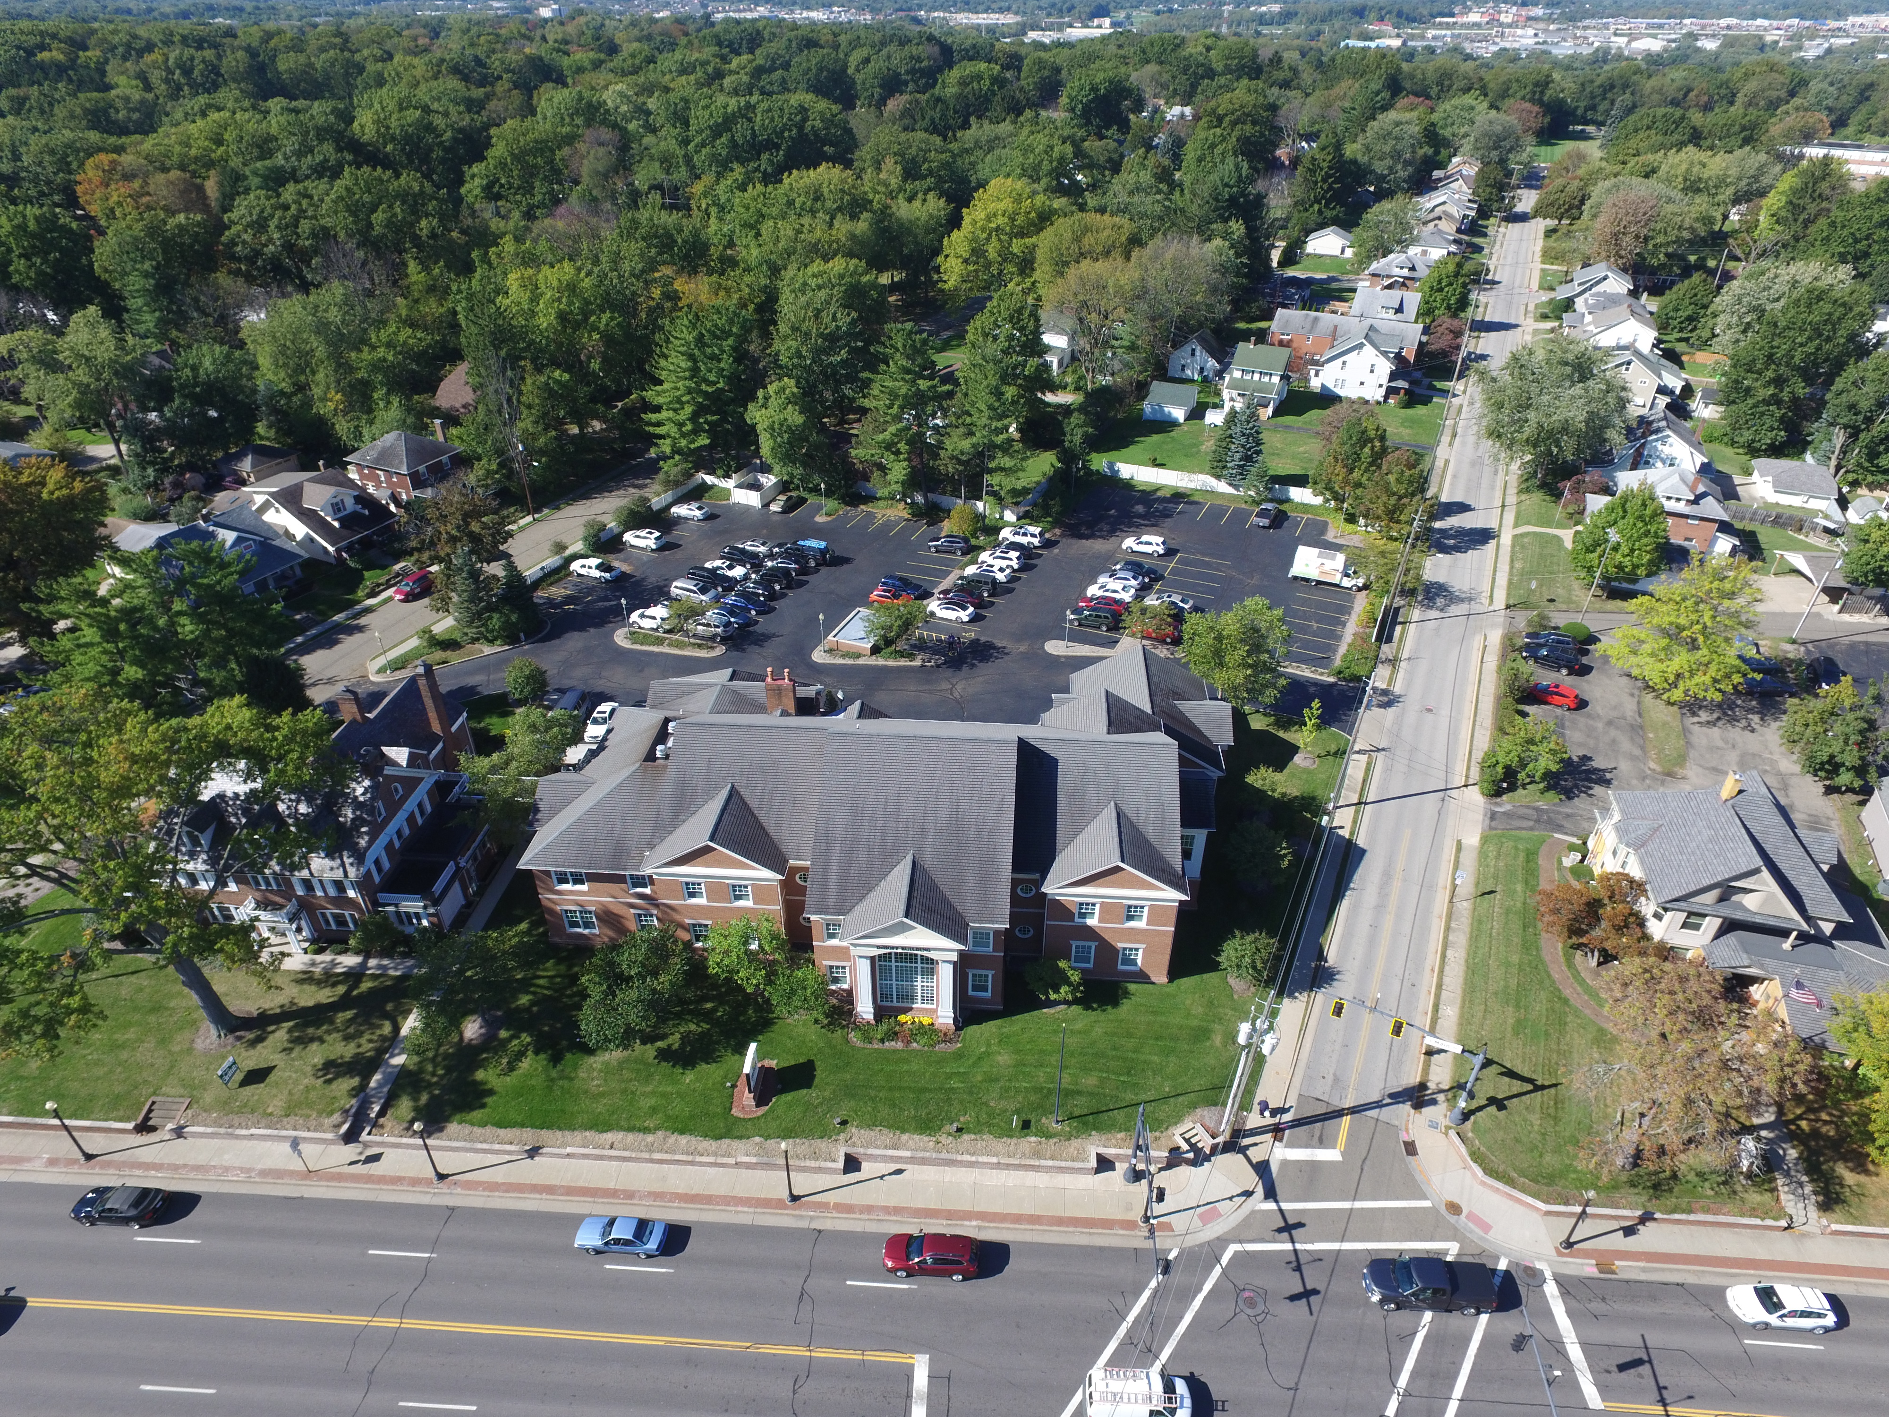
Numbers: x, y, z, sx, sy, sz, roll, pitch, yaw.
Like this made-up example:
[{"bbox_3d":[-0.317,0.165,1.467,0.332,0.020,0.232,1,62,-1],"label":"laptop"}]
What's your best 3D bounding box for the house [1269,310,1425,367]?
[{"bbox_3d":[66.988,-61.132,182.535,22.870,8.303,12.032,15,36,21],"label":"house"}]

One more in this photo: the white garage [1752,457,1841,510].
[{"bbox_3d":[105.470,-28.319,135.322,7.700,4.300,8.100,15,36,22],"label":"white garage"}]

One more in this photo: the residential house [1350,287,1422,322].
[{"bbox_3d":[82.803,-74.691,204.698,11.137,6.762,11.435,15,36,21],"label":"residential house"}]

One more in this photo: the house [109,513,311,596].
[{"bbox_3d":[-71.088,-15.025,103.546,19.200,7.200,9.300,15,36,21],"label":"house"}]

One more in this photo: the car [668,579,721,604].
[{"bbox_3d":[-23.898,-11.237,105.012,5.100,1.750,1.950,15,36,21],"label":"car"}]

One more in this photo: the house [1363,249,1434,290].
[{"bbox_3d":[92.459,-87.210,220.547,13.000,8.800,11.300,15,36,22],"label":"house"}]

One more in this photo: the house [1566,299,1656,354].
[{"bbox_3d":[99.500,-55.738,162.634,11.152,7.400,7.767,15,36,21],"label":"house"}]

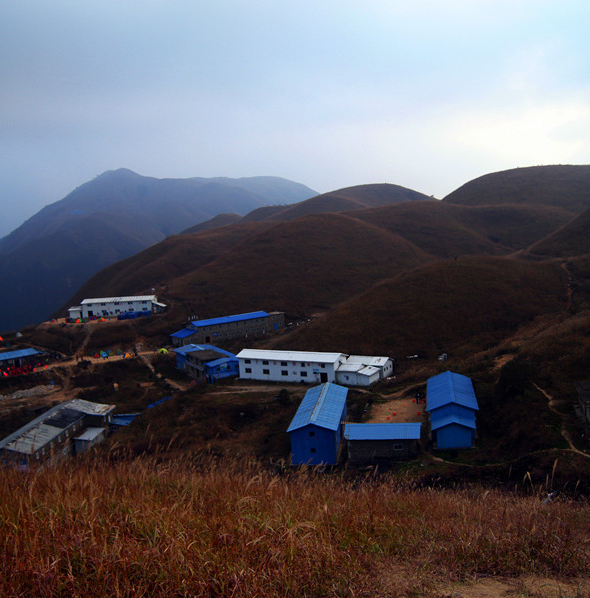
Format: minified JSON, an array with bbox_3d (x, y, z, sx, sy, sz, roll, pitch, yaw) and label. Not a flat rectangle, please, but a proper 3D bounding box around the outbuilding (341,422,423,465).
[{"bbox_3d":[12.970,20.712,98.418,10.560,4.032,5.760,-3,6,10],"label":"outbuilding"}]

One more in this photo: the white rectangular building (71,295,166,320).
[{"bbox_3d":[-63.745,2.627,239.876,32.832,6.816,8.640,-3,6,8],"label":"white rectangular building"}]

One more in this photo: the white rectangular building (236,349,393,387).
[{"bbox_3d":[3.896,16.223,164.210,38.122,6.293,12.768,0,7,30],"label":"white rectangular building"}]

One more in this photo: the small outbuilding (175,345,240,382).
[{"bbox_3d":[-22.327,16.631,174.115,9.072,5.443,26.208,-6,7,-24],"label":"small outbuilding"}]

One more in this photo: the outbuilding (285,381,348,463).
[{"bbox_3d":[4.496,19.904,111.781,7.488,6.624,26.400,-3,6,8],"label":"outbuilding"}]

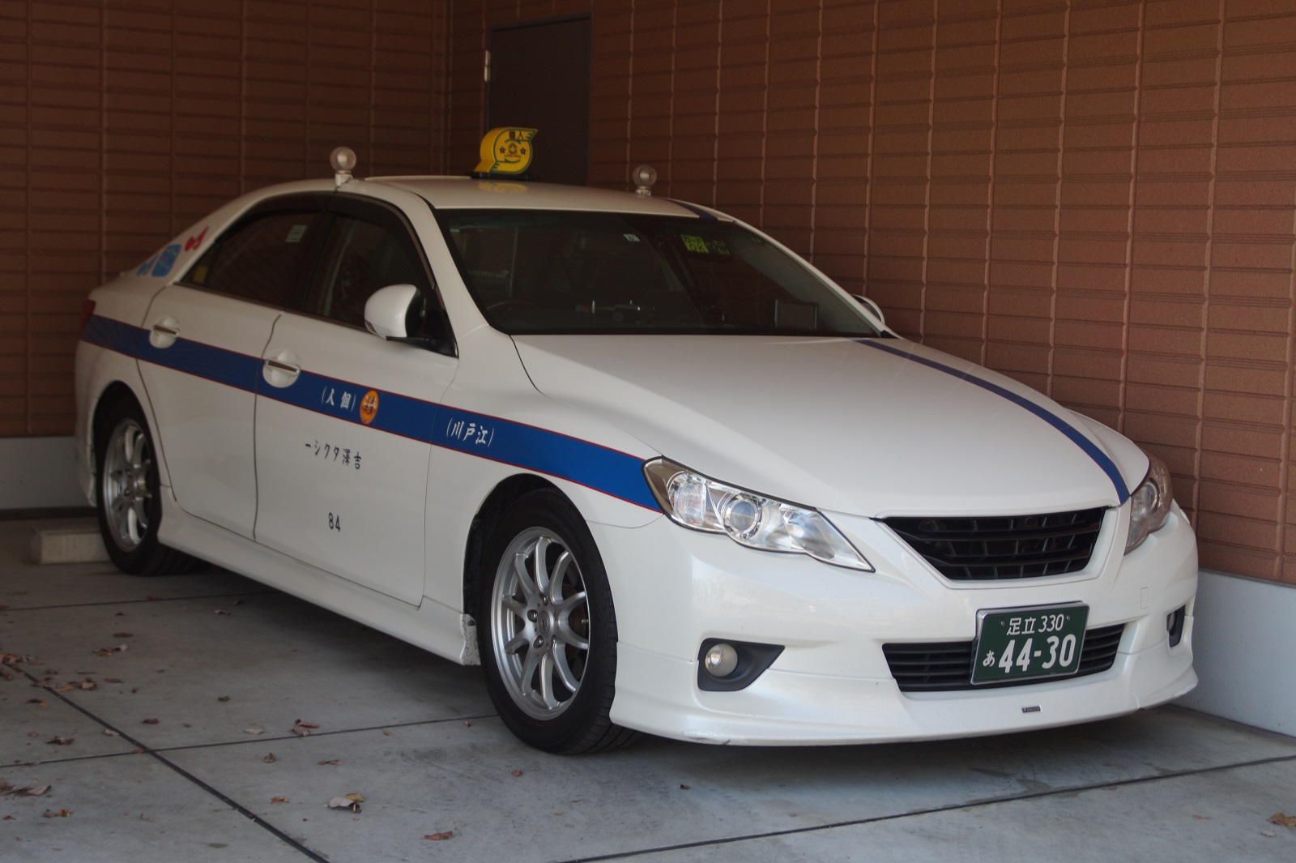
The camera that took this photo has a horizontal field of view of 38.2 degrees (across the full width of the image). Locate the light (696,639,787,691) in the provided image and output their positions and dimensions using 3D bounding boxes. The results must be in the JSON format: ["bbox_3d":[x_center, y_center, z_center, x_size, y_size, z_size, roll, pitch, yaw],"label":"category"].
[{"bbox_3d":[0.191,0.494,4.029,0.188,0.120,0.085,0,5,-23],"label":"light"}]

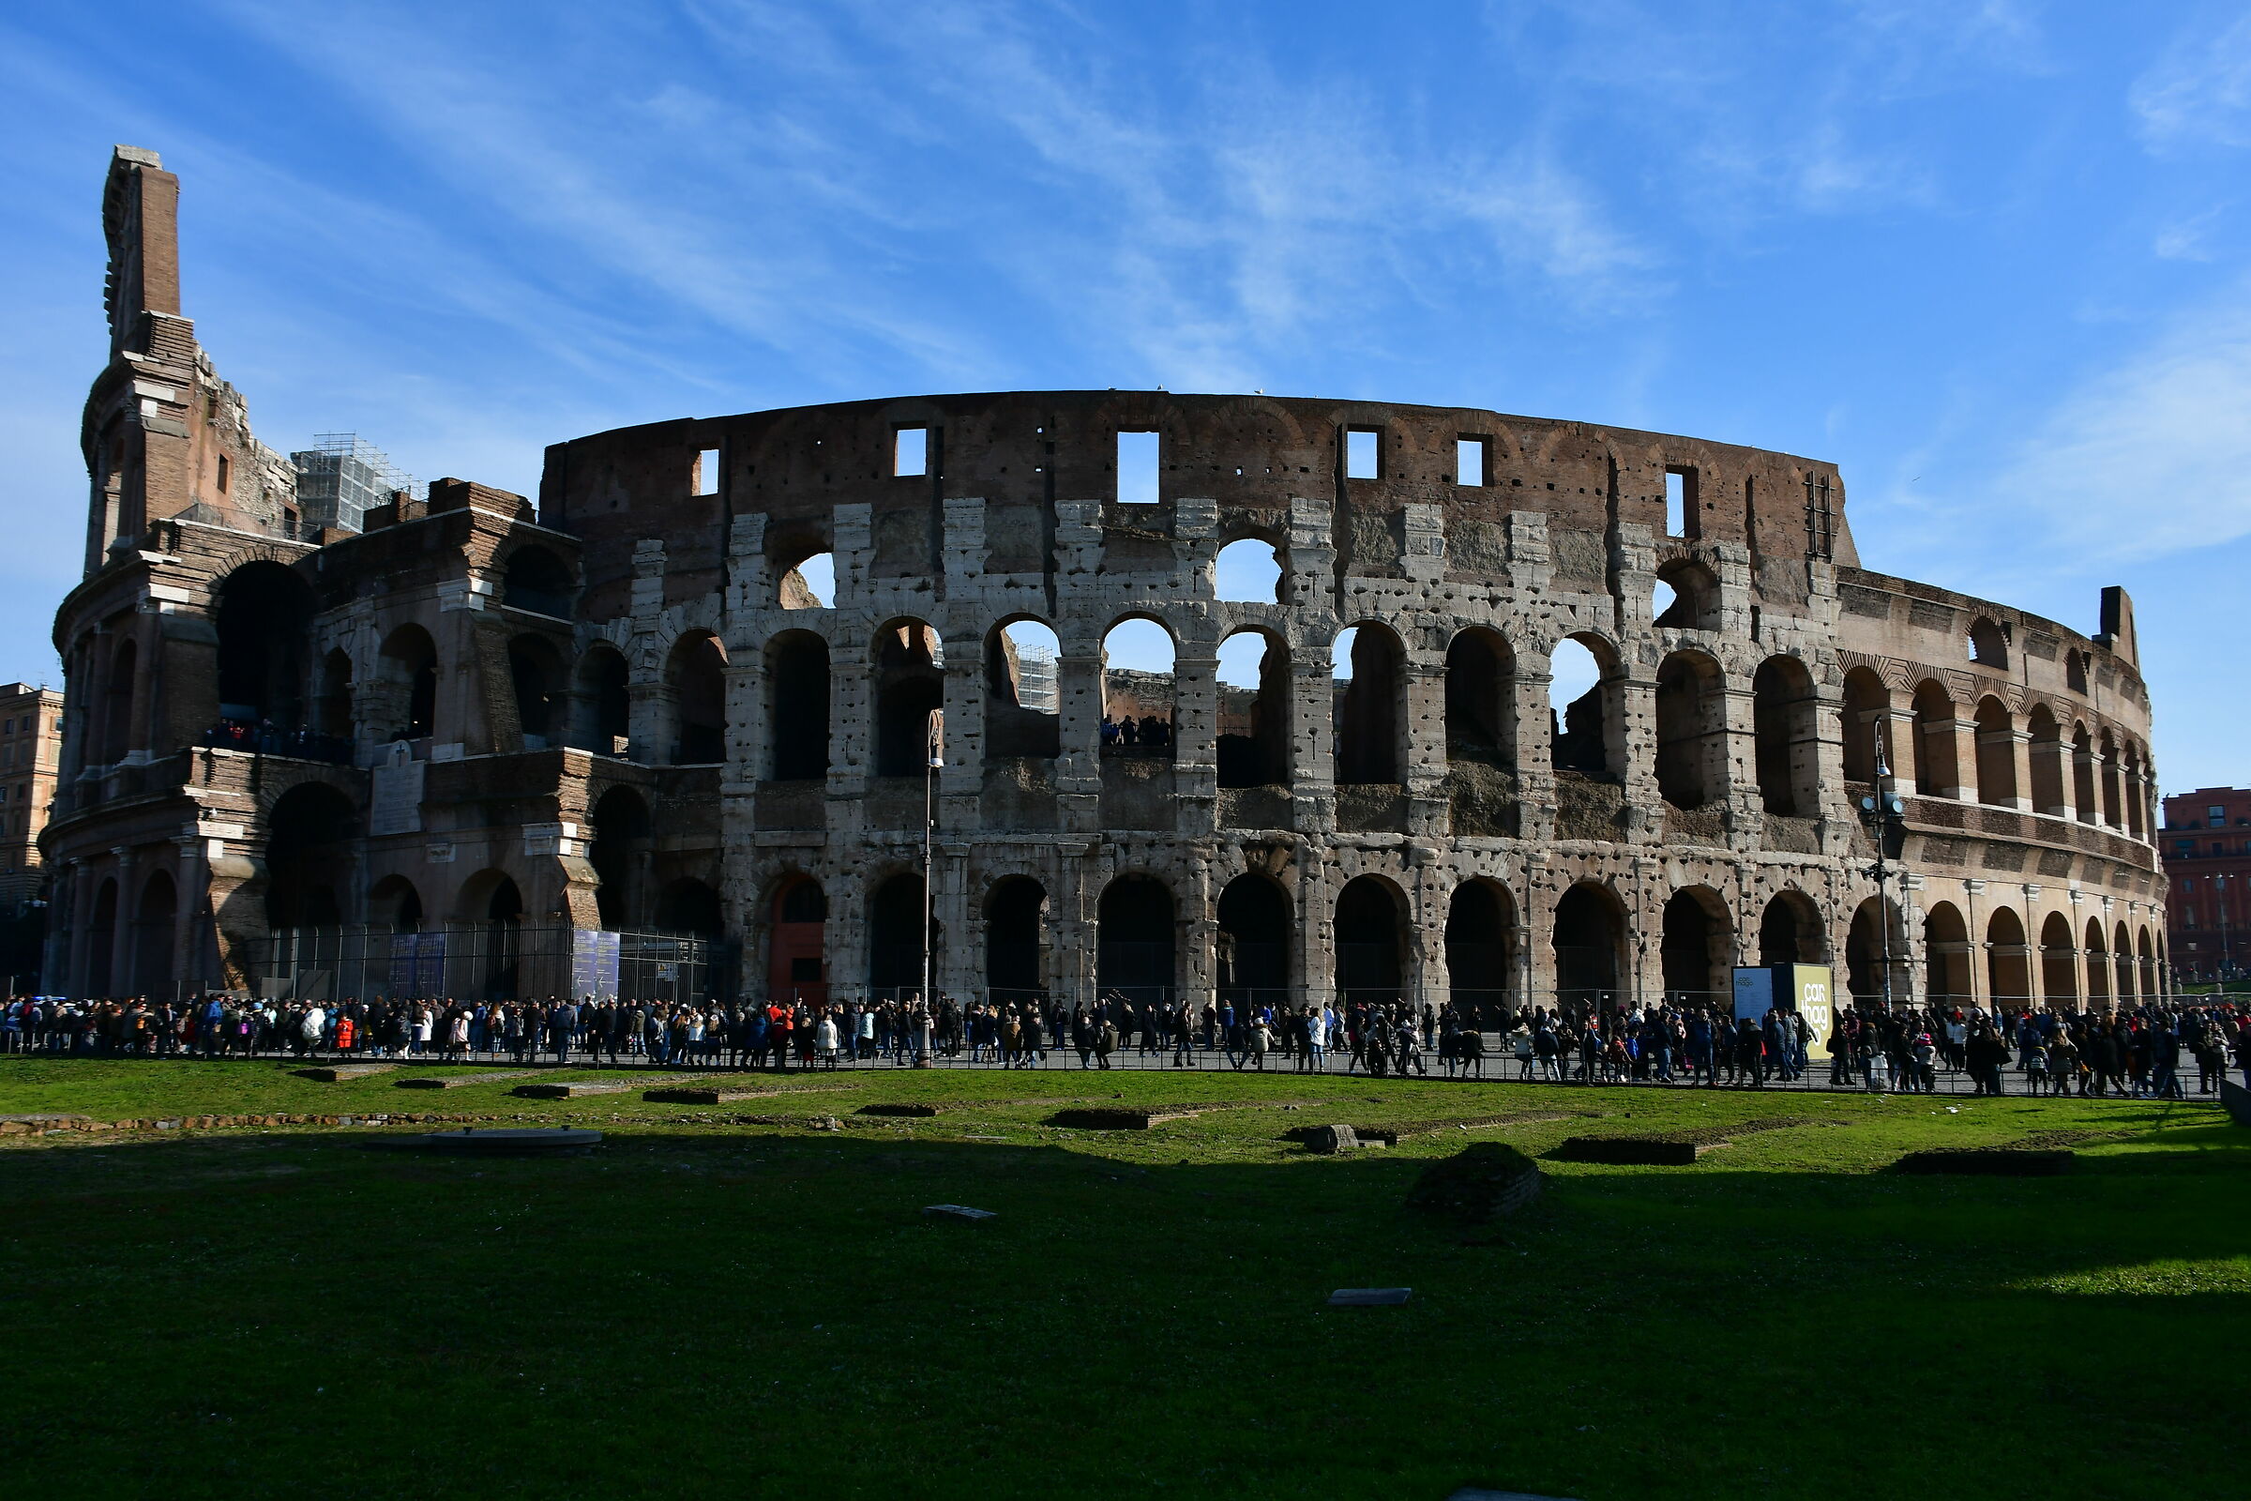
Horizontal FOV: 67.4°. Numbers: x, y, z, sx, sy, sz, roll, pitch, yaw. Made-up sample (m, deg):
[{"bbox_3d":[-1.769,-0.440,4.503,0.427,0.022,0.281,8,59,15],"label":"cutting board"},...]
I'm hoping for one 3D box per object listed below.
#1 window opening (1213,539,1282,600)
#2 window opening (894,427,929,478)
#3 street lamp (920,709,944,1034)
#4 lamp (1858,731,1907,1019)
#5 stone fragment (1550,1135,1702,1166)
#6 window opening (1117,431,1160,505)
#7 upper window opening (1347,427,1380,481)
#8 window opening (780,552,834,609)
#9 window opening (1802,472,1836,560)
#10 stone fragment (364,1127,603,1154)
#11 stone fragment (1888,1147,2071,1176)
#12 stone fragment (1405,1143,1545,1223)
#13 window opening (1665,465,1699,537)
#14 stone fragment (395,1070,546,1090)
[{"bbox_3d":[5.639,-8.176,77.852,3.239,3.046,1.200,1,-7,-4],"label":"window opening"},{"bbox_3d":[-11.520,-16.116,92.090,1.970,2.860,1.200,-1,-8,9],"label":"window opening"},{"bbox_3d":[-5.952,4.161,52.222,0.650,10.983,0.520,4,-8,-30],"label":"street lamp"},{"bbox_3d":[20.311,3.924,44.889,1.350,9.738,1.100,-3,-8,23],"label":"lamp"},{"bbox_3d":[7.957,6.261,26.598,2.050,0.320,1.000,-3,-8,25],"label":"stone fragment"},{"bbox_3d":[0.614,-13.002,78.138,1.942,3.546,0.900,0,-7,0],"label":"window opening"},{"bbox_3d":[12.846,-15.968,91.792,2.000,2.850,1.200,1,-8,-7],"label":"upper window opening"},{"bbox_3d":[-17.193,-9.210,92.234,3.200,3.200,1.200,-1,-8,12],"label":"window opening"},{"bbox_3d":[35.218,-11.912,86.673,2.447,4.656,0.900,4,-8,-27],"label":"window opening"},{"bbox_3d":[-10.550,6.381,27.752,3.746,0.300,1.500,0,-7,0],"label":"stone fragment"},{"bbox_3d":[13.063,6.300,25.868,2.289,0.323,0.918,-1,-8,8],"label":"stone fragment"},{"bbox_3d":[4.343,5.330,21.125,1.150,0.750,2.200,-4,-8,30],"label":"stone fragment"},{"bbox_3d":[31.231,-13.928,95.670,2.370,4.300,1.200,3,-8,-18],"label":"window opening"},{"bbox_3d":[-16.741,8.427,43.188,1.391,0.250,3.663,-3,-8,22],"label":"stone fragment"}]

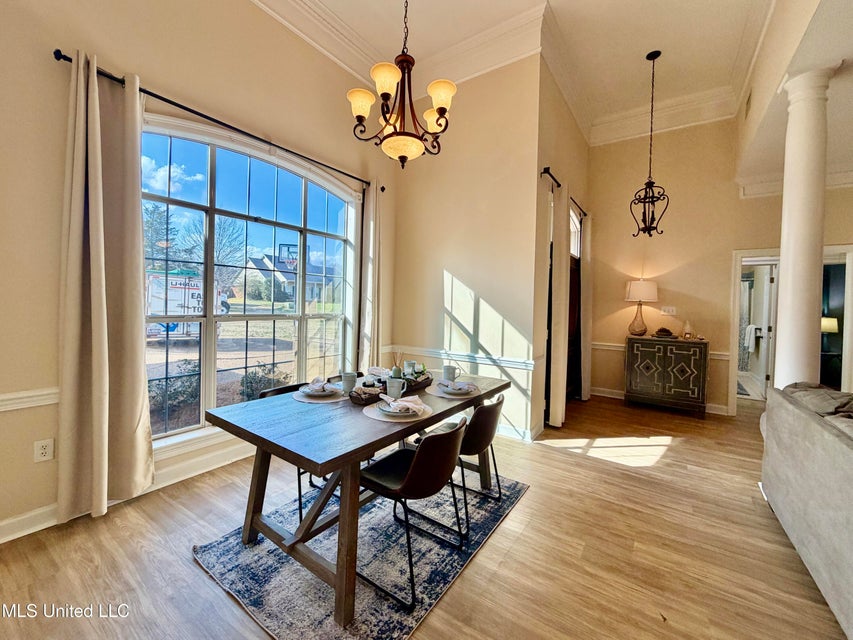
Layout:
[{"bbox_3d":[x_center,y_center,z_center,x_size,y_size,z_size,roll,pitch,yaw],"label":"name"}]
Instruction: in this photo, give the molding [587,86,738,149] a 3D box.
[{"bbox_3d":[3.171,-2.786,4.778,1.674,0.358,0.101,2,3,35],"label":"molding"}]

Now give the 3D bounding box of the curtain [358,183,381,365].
[{"bbox_3d":[-0.666,-0.223,4.052,0.142,2.788,0.310,2,3,35],"label":"curtain"}]

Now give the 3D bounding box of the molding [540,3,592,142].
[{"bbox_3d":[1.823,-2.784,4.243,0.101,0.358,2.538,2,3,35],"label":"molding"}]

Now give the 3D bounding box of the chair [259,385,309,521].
[{"bbox_3d":[-0.778,0.840,2.241,0.560,0.779,0.488,2,3,36],"label":"chair"}]

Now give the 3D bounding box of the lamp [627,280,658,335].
[{"bbox_3d":[2.978,-0.154,4.770,0.375,0.772,0.360,2,3,36],"label":"lamp"}]

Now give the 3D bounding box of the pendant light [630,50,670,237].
[{"bbox_3d":[2.464,-1.897,3.778,0.370,1.947,0.370,2,3,36],"label":"pendant light"}]

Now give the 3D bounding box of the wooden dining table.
[{"bbox_3d":[-0.277,0.874,2.288,1.008,0.769,1.782,2,3,35],"label":"wooden dining table"}]

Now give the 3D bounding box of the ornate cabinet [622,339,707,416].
[{"bbox_3d":[3.231,0.737,4.683,0.891,0.956,0.338,2,3,35],"label":"ornate cabinet"}]

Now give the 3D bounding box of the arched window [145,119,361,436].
[{"bbox_3d":[-1.415,-0.347,3.127,0.150,2.409,2.099,2,3,36],"label":"arched window"}]

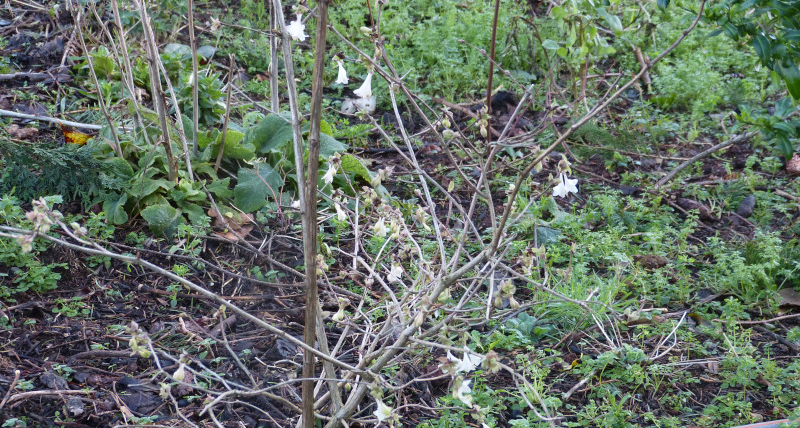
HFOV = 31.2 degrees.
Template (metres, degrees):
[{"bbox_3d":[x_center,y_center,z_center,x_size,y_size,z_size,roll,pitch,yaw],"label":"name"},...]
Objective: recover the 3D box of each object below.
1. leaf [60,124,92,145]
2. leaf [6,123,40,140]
[{"bbox_3d":[-0.598,-0.147,2.650,0.059,0.020,0.045,-3,28,-6],"label":"leaf"},{"bbox_3d":[-0.864,-0.188,3.270,0.070,0.023,0.052,0,28,0],"label":"leaf"}]

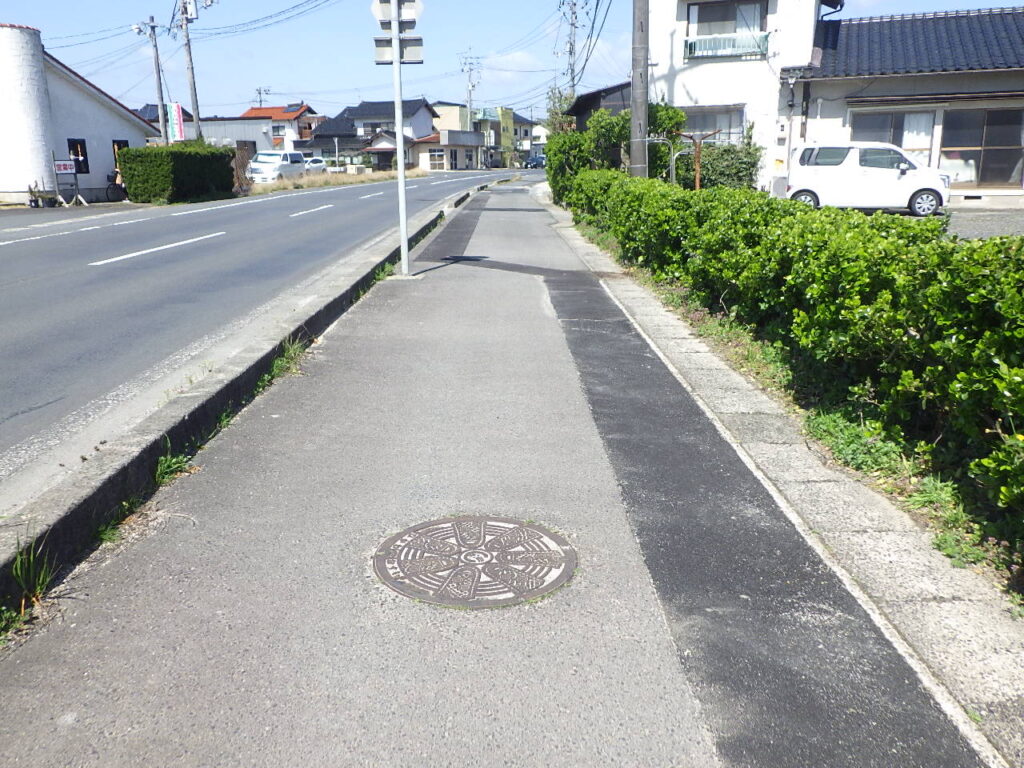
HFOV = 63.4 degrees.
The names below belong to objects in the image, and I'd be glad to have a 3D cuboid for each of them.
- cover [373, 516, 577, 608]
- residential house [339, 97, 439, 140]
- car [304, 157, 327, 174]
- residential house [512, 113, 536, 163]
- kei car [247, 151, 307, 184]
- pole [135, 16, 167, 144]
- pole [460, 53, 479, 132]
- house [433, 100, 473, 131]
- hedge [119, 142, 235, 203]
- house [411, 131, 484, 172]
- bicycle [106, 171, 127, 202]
[{"bbox_3d":[-0.127,0.620,2.893,0.695,0.040,0.695,0,15,0],"label":"cover"},{"bbox_3d":[-14.000,-28.856,96.300,9.300,7.700,6.600,5,16,19],"label":"residential house"},{"bbox_3d":[-18.400,-19.689,74.442,1.700,1.520,4.100,6,16,21],"label":"car"},{"bbox_3d":[0.746,-33.000,112.287,7.500,7.510,7.500,-11,18,-34],"label":"residential house"},{"bbox_3d":[-12.400,-11.377,43.541,1.760,1.750,4.600,0,15,0],"label":"kei car"},{"bbox_3d":[-13.000,-10.126,30.407,0.850,6.250,0.500,0,15,0],"label":"pole"},{"bbox_3d":[-4.604,-29.999,91.336,1.900,12.660,0.800,-1,15,0],"label":"pole"},{"bbox_3d":[-8.400,-31.405,105.452,6.200,7.800,4.600,6,16,21],"label":"house"},{"bbox_3d":[-11.824,-7.378,29.464,1.700,1.670,5.300,0,15,4],"label":"hedge"},{"bbox_3d":[-7.100,-25.804,91.951,5.000,4.100,8.500,7,17,24],"label":"house"},{"bbox_3d":[-14.276,-7.506,31.287,1.750,1.080,0.580,-2,15,-7],"label":"bicycle"}]

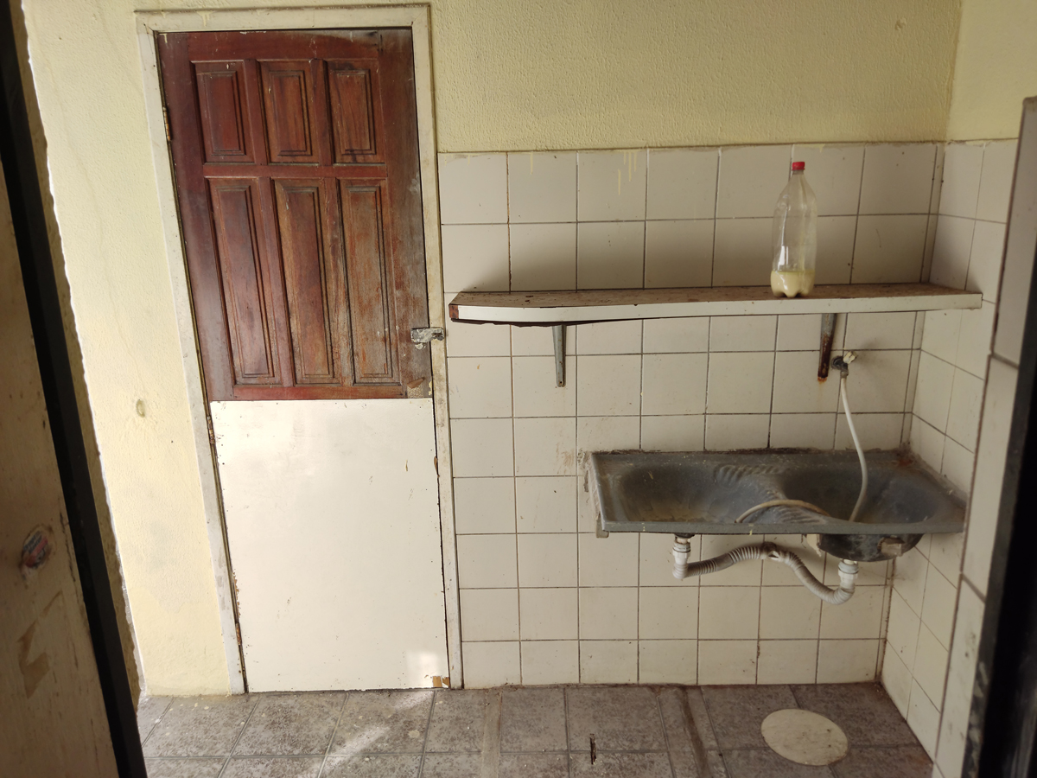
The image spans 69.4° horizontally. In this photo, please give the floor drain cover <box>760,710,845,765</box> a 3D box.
[{"bbox_3d":[0.892,1.083,2.337,0.252,0.010,0.252,-1,15,2],"label":"floor drain cover"}]

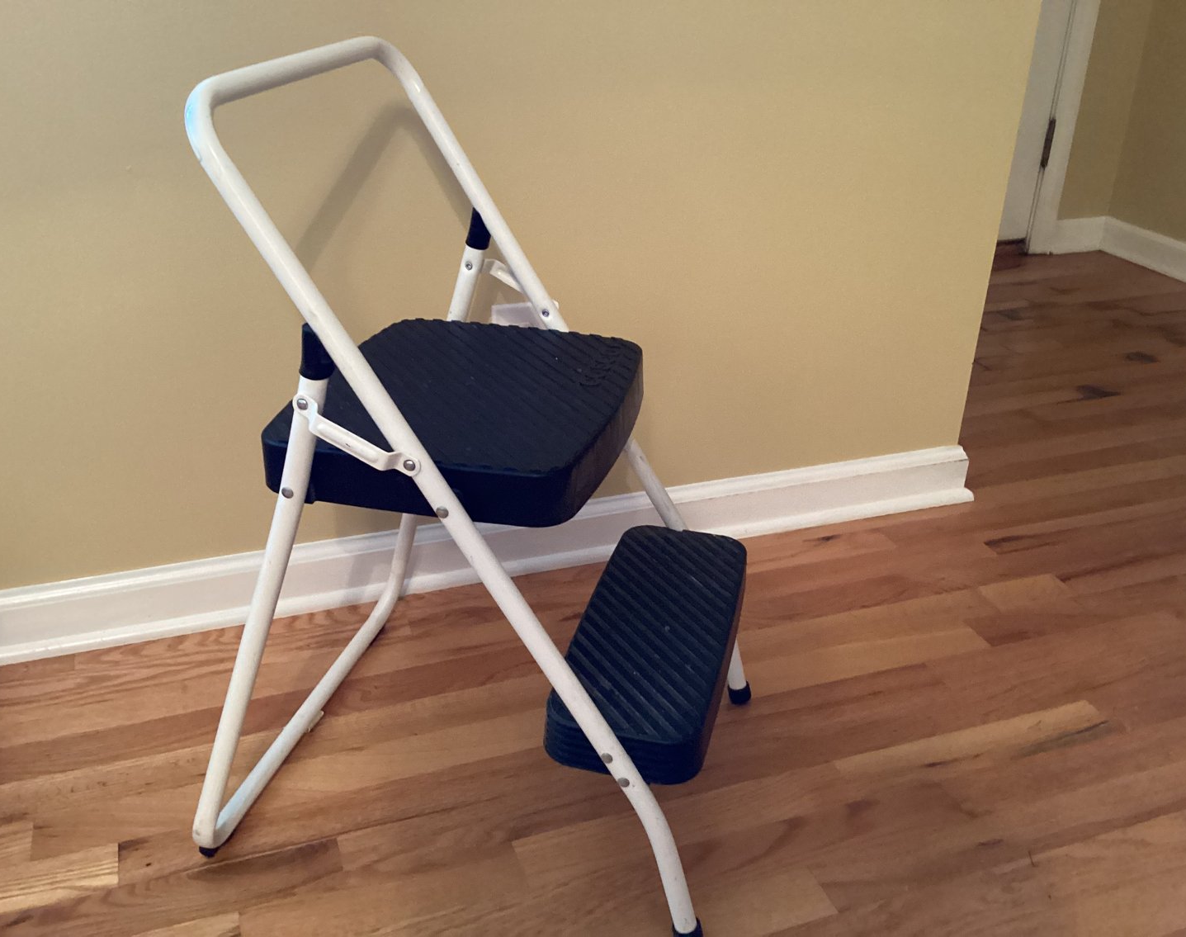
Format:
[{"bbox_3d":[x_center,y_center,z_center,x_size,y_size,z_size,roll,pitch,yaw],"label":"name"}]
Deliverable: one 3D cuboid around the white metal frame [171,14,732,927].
[{"bbox_3d":[-0.084,0.001,0.992,0.464,0.685,0.428,7,28,12],"label":"white metal frame"}]

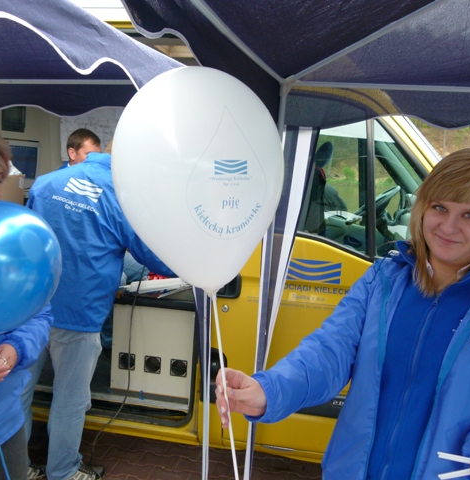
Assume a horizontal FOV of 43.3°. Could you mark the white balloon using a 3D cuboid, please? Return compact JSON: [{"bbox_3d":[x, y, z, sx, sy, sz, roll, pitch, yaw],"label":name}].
[{"bbox_3d":[-0.061,-0.097,0.960,0.277,0.365,0.277,-7,4,-22],"label":"white balloon"}]

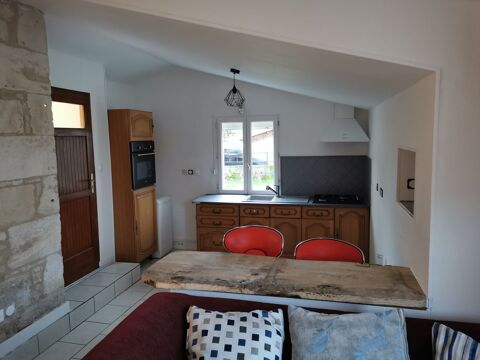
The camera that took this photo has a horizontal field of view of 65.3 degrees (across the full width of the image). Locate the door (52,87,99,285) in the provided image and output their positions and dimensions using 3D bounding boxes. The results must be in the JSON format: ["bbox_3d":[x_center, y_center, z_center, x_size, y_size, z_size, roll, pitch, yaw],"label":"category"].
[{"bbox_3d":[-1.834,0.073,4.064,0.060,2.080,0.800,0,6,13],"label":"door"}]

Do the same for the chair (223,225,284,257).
[{"bbox_3d":[0.077,0.885,3.001,0.500,0.980,0.480,1,7,15],"label":"chair"}]

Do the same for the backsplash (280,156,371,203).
[{"bbox_3d":[1.137,-0.038,5.119,1.160,0.580,0.035,1,7,15],"label":"backsplash"}]

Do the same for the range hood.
[{"bbox_3d":[1.335,-0.721,4.757,0.585,0.475,0.450,1,7,15],"label":"range hood"}]

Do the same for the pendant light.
[{"bbox_3d":[-0.050,-1.005,4.100,0.235,0.420,0.235,-1,6,0],"label":"pendant light"}]

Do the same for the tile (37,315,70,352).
[{"bbox_3d":[-1.569,1.303,3.180,0.020,0.168,0.365,0,6,13],"label":"tile"}]

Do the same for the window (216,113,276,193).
[{"bbox_3d":[0.116,-0.361,5.391,0.900,1.110,0.090,1,7,15],"label":"window"}]

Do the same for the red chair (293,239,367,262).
[{"bbox_3d":[0.594,0.927,2.532,0.500,0.980,0.480,1,7,15],"label":"red chair"}]

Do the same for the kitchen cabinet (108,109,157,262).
[{"bbox_3d":[-1.498,0.135,4.911,0.570,2.040,0.595,1,6,14],"label":"kitchen cabinet"}]

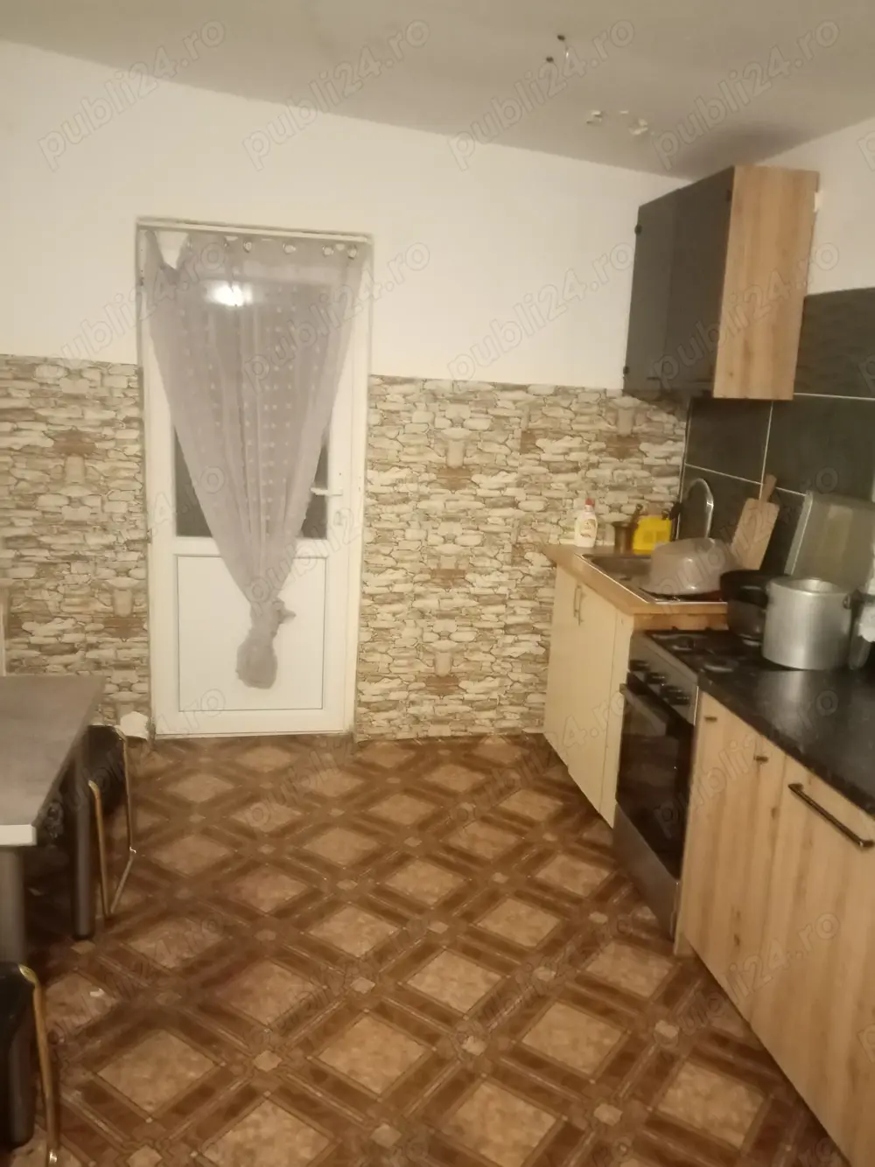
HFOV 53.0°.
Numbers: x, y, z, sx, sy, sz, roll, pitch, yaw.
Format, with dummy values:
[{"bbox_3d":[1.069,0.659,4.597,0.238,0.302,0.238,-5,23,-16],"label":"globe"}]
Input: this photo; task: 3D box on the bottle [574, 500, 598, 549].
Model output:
[{"bbox_3d":[0.668,-0.272,3.907,0.097,0.220,0.060,2,12,-3],"label":"bottle"}]

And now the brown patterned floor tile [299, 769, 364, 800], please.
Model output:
[{"bbox_3d":[-0.403,0.777,3.393,0.176,0.010,0.176,11,15,34],"label":"brown patterned floor tile"}]

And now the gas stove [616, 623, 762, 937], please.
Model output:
[{"bbox_3d":[0.928,0.588,2.735,0.580,0.830,0.490,1,12,-9],"label":"gas stove"}]

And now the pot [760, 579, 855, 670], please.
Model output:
[{"bbox_3d":[1.069,0.114,2.536,0.240,0.208,0.240,2,12,-1],"label":"pot"}]

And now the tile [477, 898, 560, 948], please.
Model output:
[{"bbox_3d":[0.240,0.987,2.550,0.176,0.010,0.176,11,15,34],"label":"tile"}]

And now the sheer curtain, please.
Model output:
[{"bbox_3d":[-0.760,-0.366,3.700,0.880,2.120,0.090,0,12,-12],"label":"sheer curtain"}]

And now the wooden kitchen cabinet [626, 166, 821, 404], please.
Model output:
[{"bbox_3d":[1.007,-1.056,3.228,0.291,0.712,0.773,0,12,-9],"label":"wooden kitchen cabinet"}]

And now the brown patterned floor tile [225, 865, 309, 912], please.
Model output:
[{"bbox_3d":[-0.534,0.958,2.747,0.187,0.010,0.187,11,14,34],"label":"brown patterned floor tile"}]

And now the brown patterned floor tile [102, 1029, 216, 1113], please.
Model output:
[{"bbox_3d":[-0.640,1.111,2.002,0.187,0.010,0.187,11,14,34],"label":"brown patterned floor tile"}]

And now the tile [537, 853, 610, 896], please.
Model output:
[{"bbox_3d":[0.451,0.974,2.917,0.188,0.010,0.188,11,15,33],"label":"tile"}]

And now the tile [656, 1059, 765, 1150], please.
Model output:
[{"bbox_3d":[0.619,1.172,1.978,0.187,0.010,0.187,11,14,34],"label":"tile"}]

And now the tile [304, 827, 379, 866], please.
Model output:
[{"bbox_3d":[-0.333,0.908,3.027,0.187,0.010,0.187,11,14,34],"label":"tile"}]

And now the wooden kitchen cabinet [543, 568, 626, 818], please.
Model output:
[{"bbox_3d":[0.821,0.407,3.409,0.550,0.820,0.880,1,12,-9],"label":"wooden kitchen cabinet"}]

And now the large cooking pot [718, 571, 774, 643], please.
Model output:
[{"bbox_3d":[1.039,0.077,2.777,0.275,0.191,0.275,2,12,-1],"label":"large cooking pot"}]

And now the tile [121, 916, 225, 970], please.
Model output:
[{"bbox_3d":[-0.730,0.997,2.435,0.187,0.010,0.187,11,14,33],"label":"tile"}]

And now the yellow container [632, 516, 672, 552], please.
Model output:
[{"bbox_3d":[0.936,-0.210,3.811,0.134,0.148,0.085,1,12,-9],"label":"yellow container"}]

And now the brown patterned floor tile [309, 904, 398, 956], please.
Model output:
[{"bbox_3d":[-0.242,1.002,2.531,0.187,0.010,0.187,11,14,33],"label":"brown patterned floor tile"}]

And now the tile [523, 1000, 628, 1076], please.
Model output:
[{"bbox_3d":[0.337,1.129,2.173,0.188,0.010,0.188,11,15,33],"label":"tile"}]

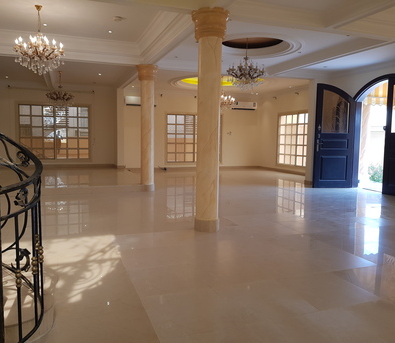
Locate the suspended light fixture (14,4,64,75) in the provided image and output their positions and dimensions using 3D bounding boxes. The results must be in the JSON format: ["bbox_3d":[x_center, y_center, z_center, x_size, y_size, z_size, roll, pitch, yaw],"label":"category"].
[{"bbox_3d":[-2.565,-2.127,5.556,0.780,1.091,0.780,-2,6,-20],"label":"suspended light fixture"}]

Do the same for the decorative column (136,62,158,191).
[{"bbox_3d":[-1.217,-1.031,8.336,0.530,3.020,0.530,-2,6,-20],"label":"decorative column"}]

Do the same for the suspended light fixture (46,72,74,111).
[{"bbox_3d":[-3.969,-2.335,9.910,0.800,1.106,0.800,-2,6,-20],"label":"suspended light fixture"}]

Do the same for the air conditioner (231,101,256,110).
[{"bbox_3d":[1.965,-2.673,14.135,1.060,0.330,0.250,-2,6,-20],"label":"air conditioner"}]

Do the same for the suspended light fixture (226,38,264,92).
[{"bbox_3d":[1.000,-2.175,7.010,0.820,1.042,0.820,1,6,0],"label":"suspended light fixture"}]

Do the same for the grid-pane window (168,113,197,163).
[{"bbox_3d":[-0.099,-1.290,13.706,2.306,1.925,0.140,-2,6,-20],"label":"grid-pane window"}]

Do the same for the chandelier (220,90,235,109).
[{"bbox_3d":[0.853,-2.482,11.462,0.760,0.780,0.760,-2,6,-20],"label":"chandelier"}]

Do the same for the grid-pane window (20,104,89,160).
[{"bbox_3d":[-4.993,-1.363,12.158,2.306,1.934,0.140,-2,6,-20],"label":"grid-pane window"}]

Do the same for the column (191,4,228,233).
[{"bbox_3d":[0.157,-0.666,4.885,0.540,3.040,0.540,1,6,0],"label":"column"}]

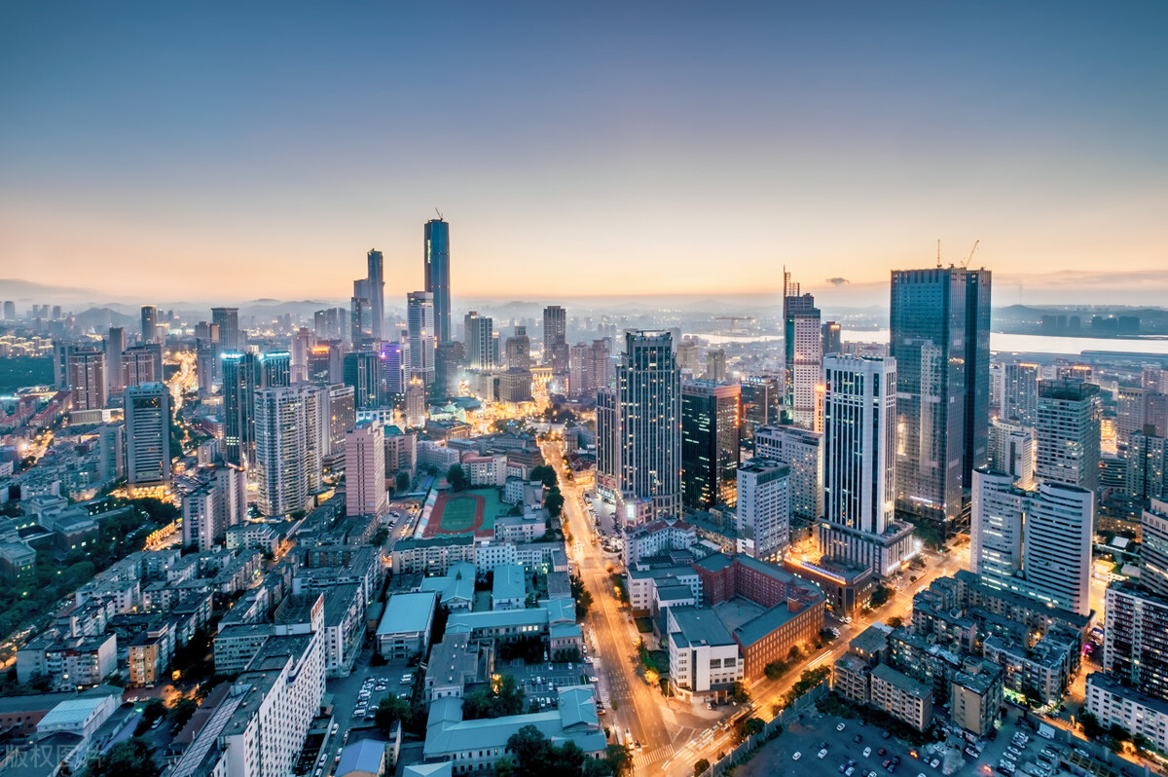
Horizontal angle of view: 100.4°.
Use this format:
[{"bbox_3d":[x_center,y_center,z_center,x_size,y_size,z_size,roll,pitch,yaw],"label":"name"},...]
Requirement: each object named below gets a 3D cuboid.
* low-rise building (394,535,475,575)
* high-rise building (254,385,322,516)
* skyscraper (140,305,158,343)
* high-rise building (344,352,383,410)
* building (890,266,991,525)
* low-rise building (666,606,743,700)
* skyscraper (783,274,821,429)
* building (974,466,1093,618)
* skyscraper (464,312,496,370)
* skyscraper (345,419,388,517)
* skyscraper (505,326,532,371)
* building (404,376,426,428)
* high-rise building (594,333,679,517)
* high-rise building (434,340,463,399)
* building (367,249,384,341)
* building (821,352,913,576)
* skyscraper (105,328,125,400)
[{"bbox_3d":[-100.090,113.560,328.390,52.500,21.500,12.000,-1,7,-9],"label":"low-rise building"},{"bbox_3d":[-261.340,50.210,433.890,38.000,110.000,38.000,5,8,38],"label":"high-rise building"},{"bbox_3d":[-1283.250,-162.110,1439.331,31.000,168.000,31.000,-5,8,-40],"label":"skyscraper"},{"bbox_3d":[-364.960,-13.700,805.000,42.000,97.000,43.000,5,8,38],"label":"high-rise building"},{"bbox_3d":[313.110,-0.120,426.070,58.000,213.000,47.000,-4,8,-34],"label":"building"},{"bbox_3d":[55.509,124.713,229.286,27.000,25.000,28.000,-1,7,-8],"label":"low-rise building"},{"bbox_3d":[247.870,-18.120,550.170,29.000,206.000,33.000,1,7,7],"label":"skyscraper"},{"bbox_3d":[268.790,90.680,293.290,16.000,78.000,49.000,-6,9,-40],"label":"building"},{"bbox_3d":[-254.090,-111.240,1170.000,46.000,145.000,48.000,3,7,27],"label":"skyscraper"},{"bbox_3d":[-178.580,69.290,399.620,23.500,84.000,30.000,-1,7,-9],"label":"skyscraper"},{"bbox_3d":[-127.840,-54.453,931.720,41.000,133.000,38.000,-1,7,-10],"label":"skyscraper"},{"bbox_3d":[-246.570,20.610,710.000,26.000,70.000,25.000,-1,6,-12],"label":"building"},{"bbox_3d":[45.560,27.140,427.530,70.000,158.000,48.000,0,7,3],"label":"high-rise building"},{"bbox_3d":[-238.270,-26.390,853.690,31.000,117.000,31.000,4,8,35],"label":"high-rise building"},{"bbox_3d":[-685.350,-280.220,1600.000,50.000,340.000,48.000,-3,7,-23],"label":"building"},{"bbox_3d":[198.501,47.438,339.360,43.000,139.000,44.000,-5,8,-38],"label":"building"},{"bbox_3d":[-908.870,-52.020,945.000,20.000,128.000,20.000,-3,7,-26],"label":"skyscraper"}]

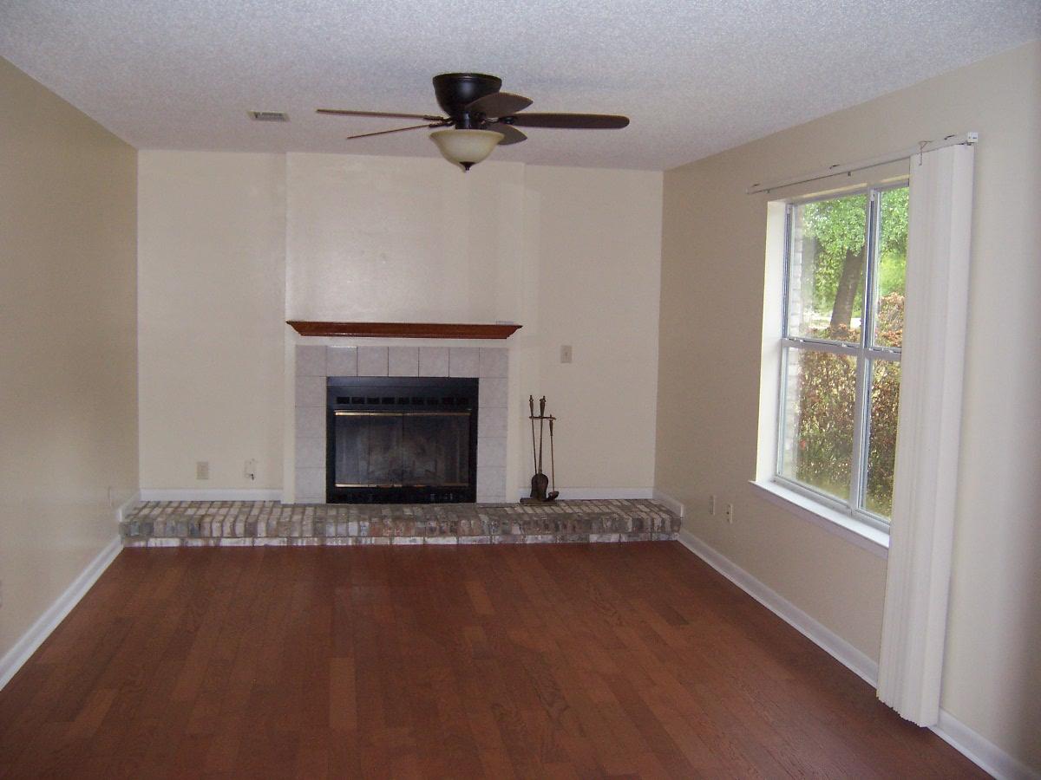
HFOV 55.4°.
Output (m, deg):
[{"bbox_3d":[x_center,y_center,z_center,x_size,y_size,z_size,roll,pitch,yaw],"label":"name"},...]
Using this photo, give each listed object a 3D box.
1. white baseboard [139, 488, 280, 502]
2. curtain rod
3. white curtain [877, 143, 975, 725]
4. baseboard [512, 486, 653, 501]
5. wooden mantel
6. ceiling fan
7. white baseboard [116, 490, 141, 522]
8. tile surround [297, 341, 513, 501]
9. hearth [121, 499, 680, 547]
[{"bbox_3d":[-2.004,0.691,6.495,0.908,0.083,0.016,0,6,-10],"label":"white baseboard"},{"bbox_3d":[1.386,-0.965,4.343,0.050,0.043,1.960,0,6,-10],"label":"curtain rod"},{"bbox_3d":[1.486,0.183,3.658,0.085,2.092,0.307,0,6,-10],"label":"white curtain"},{"bbox_3d":[0.451,0.728,6.926,0.996,0.085,0.016,0,6,-10],"label":"baseboard"},{"bbox_3d":[-0.738,-0.384,6.440,1.520,0.086,0.139,0,6,-10],"label":"wooden mantel"},{"bbox_3d":[-0.217,-1.060,3.993,1.267,0.356,1.267,0,6,-10],"label":"ceiling fan"},{"bbox_3d":[-2.391,0.707,6.118,0.016,0.084,0.625,0,6,-10],"label":"white baseboard"},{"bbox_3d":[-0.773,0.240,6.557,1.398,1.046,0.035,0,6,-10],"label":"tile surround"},{"bbox_3d":[-0.709,0.854,6.447,3.445,0.154,0.585,0,6,-10],"label":"hearth"}]

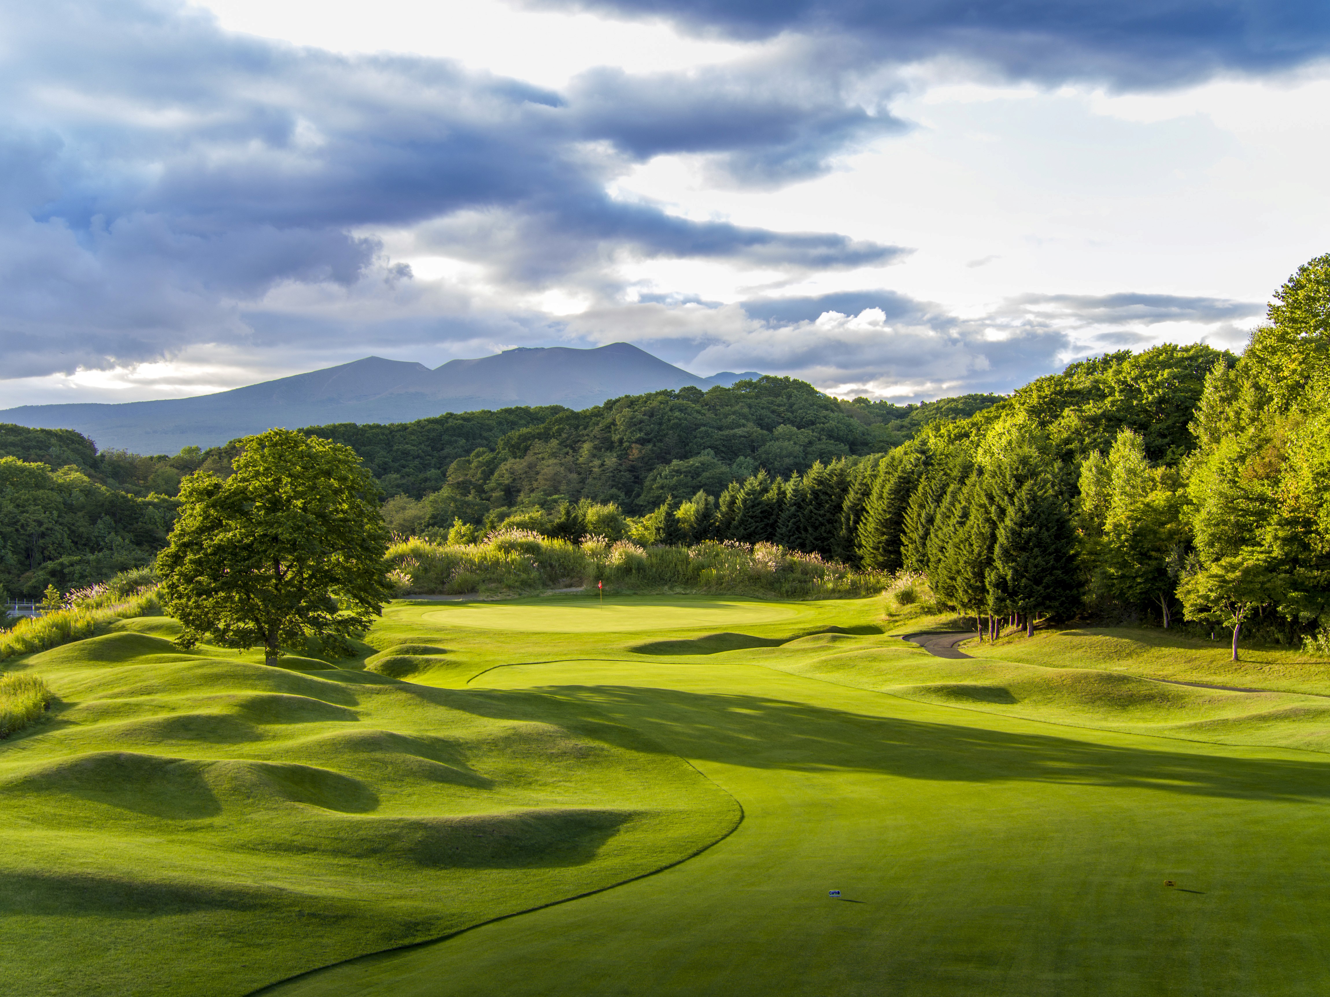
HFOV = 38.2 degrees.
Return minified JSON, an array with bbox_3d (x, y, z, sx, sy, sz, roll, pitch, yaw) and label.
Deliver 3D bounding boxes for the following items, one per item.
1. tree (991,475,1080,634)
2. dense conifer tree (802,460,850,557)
[{"bbox_3d":[22.180,3.390,115.000,5.350,9.520,5.350,0,1,0],"label":"tree"},{"bbox_3d":[15.550,1.510,186.000,4.730,10.470,4.730,0,1,0],"label":"dense conifer tree"}]

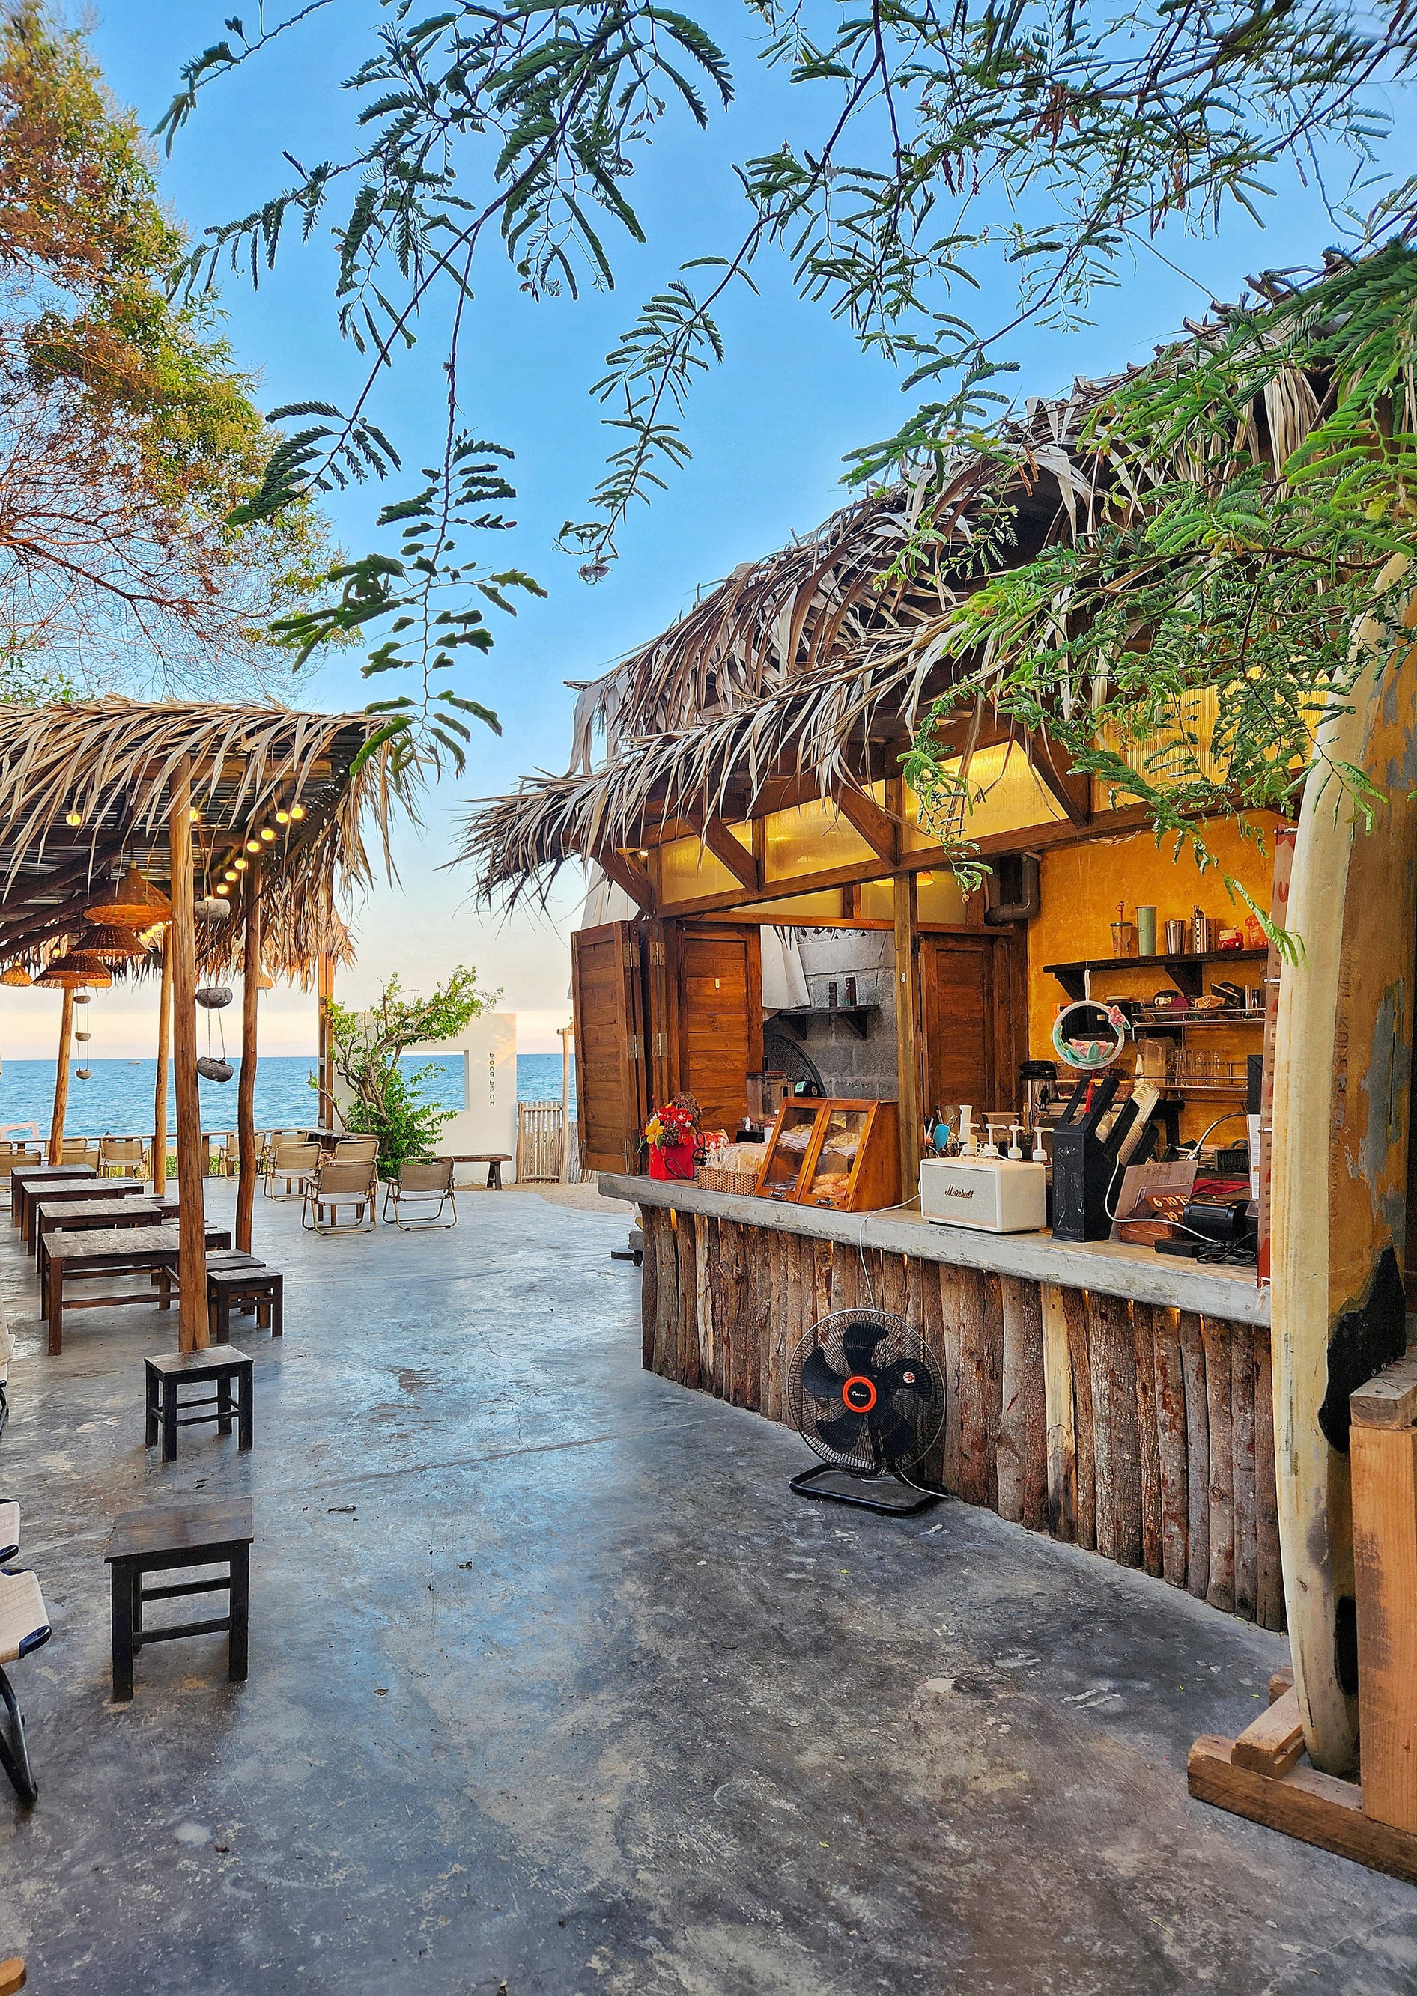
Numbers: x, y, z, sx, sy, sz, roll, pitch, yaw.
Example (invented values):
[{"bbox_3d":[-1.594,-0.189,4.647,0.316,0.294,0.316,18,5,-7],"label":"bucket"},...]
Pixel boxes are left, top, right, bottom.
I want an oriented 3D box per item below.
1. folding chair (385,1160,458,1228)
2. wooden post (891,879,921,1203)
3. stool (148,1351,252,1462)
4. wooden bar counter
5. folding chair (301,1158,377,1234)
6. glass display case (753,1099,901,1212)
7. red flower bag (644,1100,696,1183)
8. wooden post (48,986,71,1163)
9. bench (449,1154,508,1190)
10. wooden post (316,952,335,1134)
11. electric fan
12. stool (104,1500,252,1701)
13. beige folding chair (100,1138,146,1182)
[{"bbox_3d":[-2.287,1.530,10.520,0.490,0.550,0.530,1,-3,-27],"label":"folding chair"},{"bbox_3d":[0.729,0.147,4.834,0.055,1.227,0.085,1,-3,-31],"label":"wooden post"},{"bbox_3d":[-1.768,1.410,4.608,0.289,0.297,0.270,1,-3,-35],"label":"stool"},{"bbox_3d":[0.703,1.191,4.816,0.600,0.865,3.800,1,-3,-30],"label":"wooden bar counter"},{"bbox_3d":[-3.041,1.623,10.962,0.520,0.600,0.540,1,-3,-29],"label":"folding chair"},{"bbox_3d":[0.445,0.581,5.043,0.270,0.380,0.680,1,-3,-29],"label":"glass display case"},{"bbox_3d":[-0.163,0.635,6.027,0.185,0.370,0.185,1,-3,-30],"label":"red flower bag"},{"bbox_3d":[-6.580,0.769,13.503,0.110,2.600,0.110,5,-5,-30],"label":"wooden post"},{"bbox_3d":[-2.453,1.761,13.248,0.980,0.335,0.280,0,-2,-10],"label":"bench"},{"bbox_3d":[-4.343,0.671,15.050,0.160,2.650,0.130,-1,-2,18],"label":"wooden post"},{"bbox_3d":[0.521,1.317,4.372,0.510,0.580,0.320,-2,-3,36],"label":"electric fan"},{"bbox_3d":[-1.173,1.338,2.974,0.282,0.295,0.298,0,-2,-19],"label":"stool"},{"bbox_3d":[-6.888,1.871,15.603,0.510,0.580,0.530,1,-3,-31],"label":"beige folding chair"}]

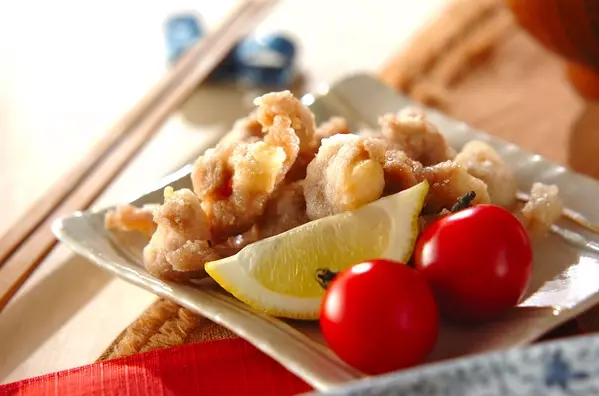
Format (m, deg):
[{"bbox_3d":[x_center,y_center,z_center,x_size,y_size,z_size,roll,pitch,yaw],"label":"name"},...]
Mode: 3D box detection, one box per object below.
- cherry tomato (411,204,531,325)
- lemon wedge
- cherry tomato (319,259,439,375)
[{"bbox_3d":[0.046,0.017,0.623,0.031,0.030,0.031,0,29,0],"label":"cherry tomato"},{"bbox_3d":[0.004,0.017,0.628,0.073,0.025,0.025,-21,35,-32],"label":"lemon wedge"},{"bbox_3d":[0.020,0.030,0.600,0.030,0.029,0.030,0,29,0],"label":"cherry tomato"}]

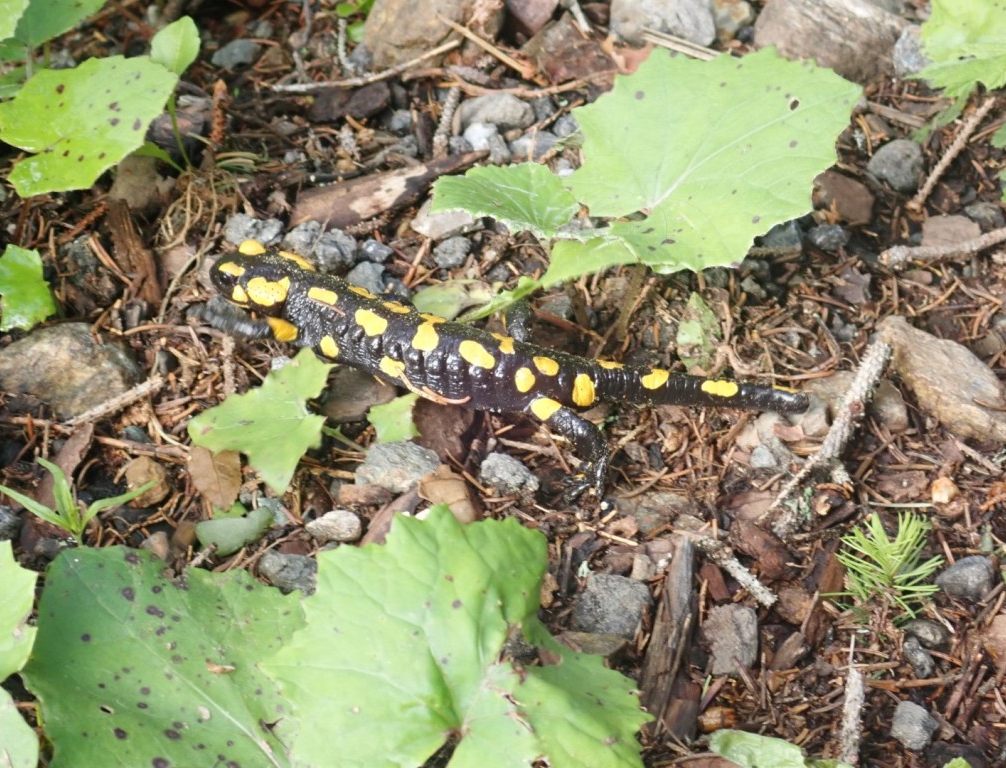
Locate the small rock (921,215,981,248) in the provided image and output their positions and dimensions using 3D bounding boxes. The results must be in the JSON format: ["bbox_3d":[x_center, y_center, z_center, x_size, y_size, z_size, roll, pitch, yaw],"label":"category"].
[{"bbox_3d":[0.136,-0.046,0.897,0.018,0.008,0.013,0,47,0],"label":"small rock"}]

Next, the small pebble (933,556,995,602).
[{"bbox_3d":[0.133,0.056,0.850,0.017,0.010,0.013,0,48,0],"label":"small pebble"}]

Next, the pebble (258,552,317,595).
[{"bbox_3d":[-0.058,0.052,0.805,0.018,0.009,0.013,0,47,0],"label":"pebble"}]

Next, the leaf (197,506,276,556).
[{"bbox_3d":[-0.077,0.043,0.859,0.022,0.007,0.014,-18,54,-14],"label":"leaf"}]

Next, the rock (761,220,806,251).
[{"bbox_3d":[0.085,-0.045,0.895,0.015,0.009,0.011,0,47,0],"label":"rock"}]

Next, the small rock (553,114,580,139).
[{"bbox_3d":[0.021,-0.085,0.980,0.009,0.006,0.009,0,48,0],"label":"small rock"}]

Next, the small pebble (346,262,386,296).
[{"bbox_3d":[-0.043,-0.032,0.921,0.013,0.009,0.013,0,52,0],"label":"small pebble"}]

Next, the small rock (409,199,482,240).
[{"bbox_3d":[-0.017,-0.050,0.900,0.022,0.008,0.014,0,47,0],"label":"small rock"}]

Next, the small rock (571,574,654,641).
[{"bbox_3d":[0.031,0.064,0.842,0.023,0.012,0.019,0,48,0],"label":"small rock"}]

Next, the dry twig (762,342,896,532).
[{"bbox_3d":[0.101,0.016,0.878,0.016,0.014,0.080,22,55,17],"label":"dry twig"}]

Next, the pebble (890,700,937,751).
[{"bbox_3d":[0.114,0.095,0.821,0.013,0.011,0.015,0,52,0],"label":"pebble"}]

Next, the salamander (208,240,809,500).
[{"bbox_3d":[-0.001,-0.008,0.773,0.164,0.029,0.062,9,45,9],"label":"salamander"}]

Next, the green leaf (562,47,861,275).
[{"bbox_3d":[0.068,-0.074,0.920,0.101,0.020,0.091,-29,58,-21],"label":"green leaf"}]

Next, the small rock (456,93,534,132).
[{"bbox_3d":[-0.002,-0.089,0.980,0.025,0.011,0.015,0,48,0],"label":"small rock"}]

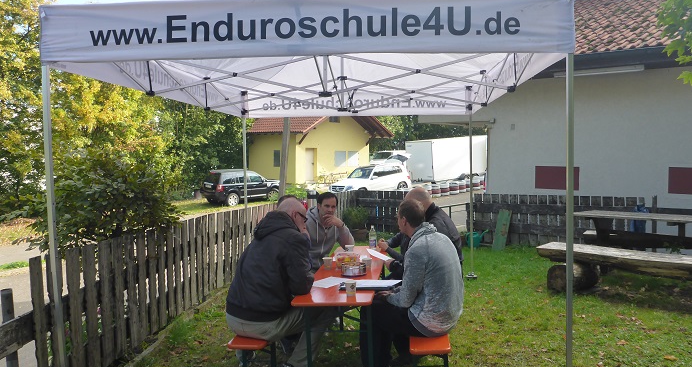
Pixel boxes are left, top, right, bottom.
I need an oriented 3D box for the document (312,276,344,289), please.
[{"bbox_3d":[-0.115,0.690,3.972,0.210,0.006,0.297,2,3,36],"label":"document"}]

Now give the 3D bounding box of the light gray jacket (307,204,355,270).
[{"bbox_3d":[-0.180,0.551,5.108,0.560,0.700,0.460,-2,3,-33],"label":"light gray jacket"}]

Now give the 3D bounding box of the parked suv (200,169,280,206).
[{"bbox_3d":[-5.550,0.190,30.034,1.880,1.760,4.600,2,3,41],"label":"parked suv"}]

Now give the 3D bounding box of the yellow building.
[{"bbox_3d":[-1.850,-2.818,38.516,8.100,5.500,6.600,-2,3,-45],"label":"yellow building"}]

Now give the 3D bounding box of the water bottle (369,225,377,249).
[{"bbox_3d":[0.257,0.520,5.387,0.070,0.228,0.070,0,2,0],"label":"water bottle"}]

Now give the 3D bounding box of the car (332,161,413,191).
[{"bbox_3d":[1.360,-0.079,29.523,4.550,1.680,1.850,-7,7,-40],"label":"car"}]

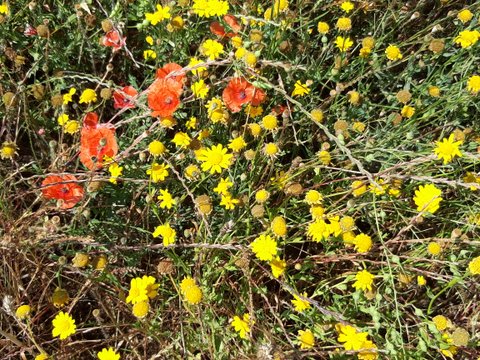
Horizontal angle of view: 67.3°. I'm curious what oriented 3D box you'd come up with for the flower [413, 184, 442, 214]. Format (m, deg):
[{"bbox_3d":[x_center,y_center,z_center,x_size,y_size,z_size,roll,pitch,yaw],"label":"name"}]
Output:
[{"bbox_3d":[0.245,0.025,0.471,0.037,0.013,0.037,-9,74,15],"label":"flower"}]

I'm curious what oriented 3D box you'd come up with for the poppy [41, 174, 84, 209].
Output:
[{"bbox_3d":[-0.280,0.019,0.570,0.066,0.028,0.066,0,57,0],"label":"poppy"}]

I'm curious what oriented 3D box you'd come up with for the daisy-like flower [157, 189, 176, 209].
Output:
[{"bbox_3d":[-0.118,0.030,0.580,0.033,0.015,0.033,0,70,0],"label":"daisy-like flower"}]

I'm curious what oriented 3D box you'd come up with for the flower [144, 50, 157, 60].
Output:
[{"bbox_3d":[-0.160,-0.222,0.642,0.021,0.013,0.021,0,41,0],"label":"flower"}]

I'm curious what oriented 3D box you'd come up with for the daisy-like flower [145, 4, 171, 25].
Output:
[{"bbox_3d":[-0.162,-0.326,0.710,0.048,0.018,0.048,0,57,0],"label":"daisy-like flower"}]

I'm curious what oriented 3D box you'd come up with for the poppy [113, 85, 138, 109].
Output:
[{"bbox_3d":[-0.182,-0.132,0.573,0.041,0.024,0.041,4,77,-7],"label":"poppy"}]

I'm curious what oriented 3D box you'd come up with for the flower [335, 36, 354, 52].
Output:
[{"bbox_3d":[0.188,-0.244,0.649,0.036,0.018,0.036,0,37,0],"label":"flower"}]

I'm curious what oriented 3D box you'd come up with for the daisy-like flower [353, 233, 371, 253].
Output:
[{"bbox_3d":[0.155,0.080,0.456,0.025,0.012,0.025,-3,66,5],"label":"daisy-like flower"}]

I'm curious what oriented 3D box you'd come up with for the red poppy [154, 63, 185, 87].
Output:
[{"bbox_3d":[-0.125,-0.182,0.640,0.055,0.030,0.055,0,57,0],"label":"red poppy"}]

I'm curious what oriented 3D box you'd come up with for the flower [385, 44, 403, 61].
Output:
[{"bbox_3d":[0.298,-0.248,0.700,0.034,0.018,0.034,0,57,0],"label":"flower"}]

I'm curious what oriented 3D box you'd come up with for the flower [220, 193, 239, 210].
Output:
[{"bbox_3d":[-0.015,0.031,0.503,0.025,0.011,0.025,0,66,0],"label":"flower"}]

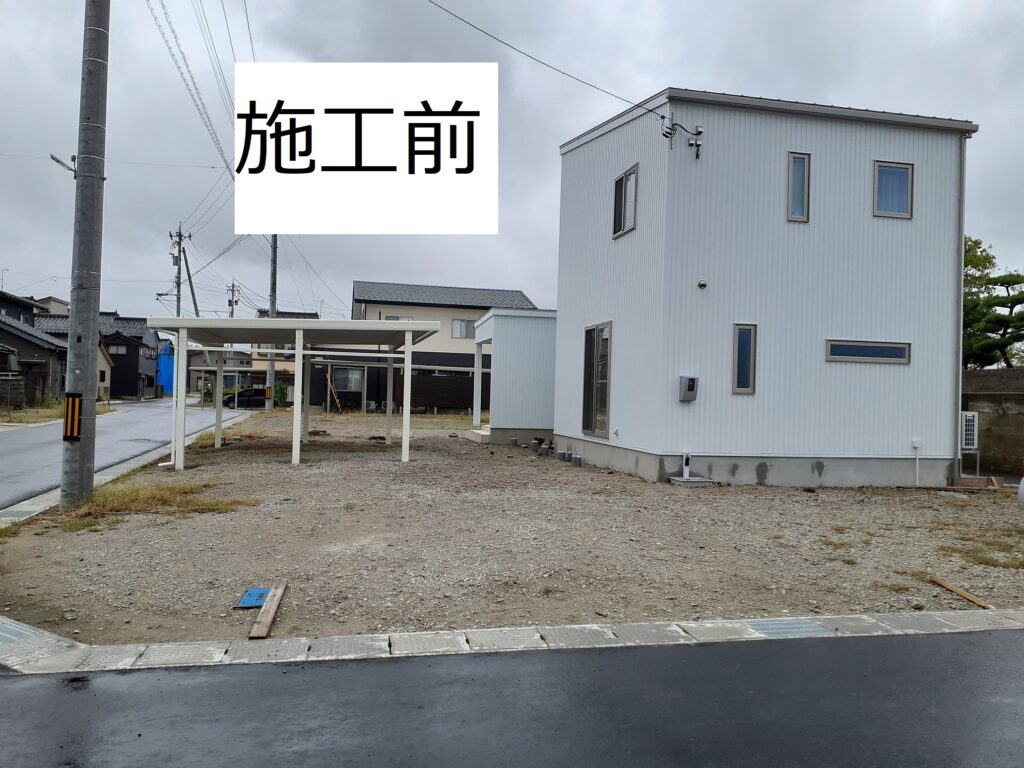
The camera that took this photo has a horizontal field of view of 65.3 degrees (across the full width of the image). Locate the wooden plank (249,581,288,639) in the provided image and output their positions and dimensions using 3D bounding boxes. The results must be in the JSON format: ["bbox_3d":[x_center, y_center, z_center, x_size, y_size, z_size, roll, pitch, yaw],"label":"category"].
[{"bbox_3d":[-1.734,1.613,5.750,0.110,0.025,1.365,2,1,-10],"label":"wooden plank"}]

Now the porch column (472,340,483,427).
[{"bbox_3d":[-1.049,0.015,24.500,0.190,2.577,0.190,2,-1,-13],"label":"porch column"}]

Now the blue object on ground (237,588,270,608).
[{"bbox_3d":[-1.909,1.599,5.964,0.240,0.025,0.530,2,0,-10],"label":"blue object on ground"}]

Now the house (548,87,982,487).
[{"bbox_3d":[4.717,-1.975,16.914,6.029,7.547,6.722,2,-1,-13],"label":"house"}]

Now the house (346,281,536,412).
[{"bbox_3d":[-4.663,-2.198,50.959,10.824,8.049,7.800,2,-1,-13],"label":"house"}]

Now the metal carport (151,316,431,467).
[{"bbox_3d":[-4.402,0.178,16.793,5.050,2.770,5.200,2,-1,-13],"label":"metal carport"}]

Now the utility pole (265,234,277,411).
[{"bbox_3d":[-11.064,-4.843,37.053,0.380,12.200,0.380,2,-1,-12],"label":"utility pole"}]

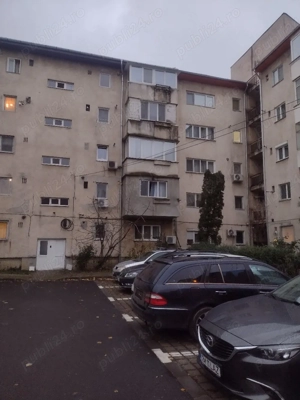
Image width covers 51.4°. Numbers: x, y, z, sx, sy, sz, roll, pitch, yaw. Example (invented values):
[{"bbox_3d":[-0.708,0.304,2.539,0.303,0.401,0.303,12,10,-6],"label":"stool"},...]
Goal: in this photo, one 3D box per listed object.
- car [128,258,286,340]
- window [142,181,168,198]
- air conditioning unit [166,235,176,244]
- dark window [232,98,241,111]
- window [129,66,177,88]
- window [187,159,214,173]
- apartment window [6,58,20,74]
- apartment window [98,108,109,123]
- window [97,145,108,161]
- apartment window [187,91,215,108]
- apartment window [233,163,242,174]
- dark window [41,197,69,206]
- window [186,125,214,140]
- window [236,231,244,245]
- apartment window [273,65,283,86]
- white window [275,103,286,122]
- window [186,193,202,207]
[{"bbox_3d":[2.090,1.985,7.020,4.830,1.500,1.840,3,-8,-16],"label":"car"},{"bbox_3d":[0.287,-0.710,21.621,1.958,1.152,0.150,3,-9,-18],"label":"window"},{"bbox_3d":[1.497,2.859,22.177,0.770,0.560,0.300,3,-8,-18],"label":"air conditioning unit"},{"bbox_3d":[7.321,-7.963,26.312,0.711,1.060,0.150,3,-9,-18],"label":"dark window"},{"bbox_3d":[0.290,-8.893,22.769,3.691,1.226,0.150,3,-9,-18],"label":"window"},{"bbox_3d":[3.914,-2.564,23.927,2.428,1.037,0.150,3,-8,-17],"label":"window"},{"bbox_3d":[-8.998,-8.886,20.605,0.820,1.003,0.150,3,-8,-18],"label":"apartment window"},{"bbox_3d":[-3.246,-5.973,22.099,0.750,1.070,0.150,3,-8,-17],"label":"apartment window"},{"bbox_3d":[-3.292,-3.275,21.706,0.781,1.136,0.150,3,-8,-18],"label":"window"},{"bbox_3d":[4.135,-8.041,25.278,2.515,1.086,0.150,3,-9,-18],"label":"apartment window"},{"bbox_3d":[7.203,-2.447,25.500,0.722,1.063,0.150,3,-9,-18],"label":"apartment window"},{"bbox_3d":[-6.181,0.148,20.339,1.733,0.527,0.150,3,-8,-17],"label":"dark window"},{"bbox_3d":[3.984,-5.192,24.310,2.450,1.106,0.150,3,-8,-17],"label":"window"},{"bbox_3d":[6.987,2.903,24.215,0.707,1.021,0.150,3,-8,-18],"label":"window"},{"bbox_3d":[8.984,-8.651,21.763,0.150,1.044,1.009,3,-9,-18],"label":"apartment window"},{"bbox_3d":[8.865,-5.851,21.078,0.150,0.997,0.953,3,-8,-17],"label":"white window"},{"bbox_3d":[3.984,0.059,24.092,2.441,1.087,0.150,3,-9,-18],"label":"window"}]

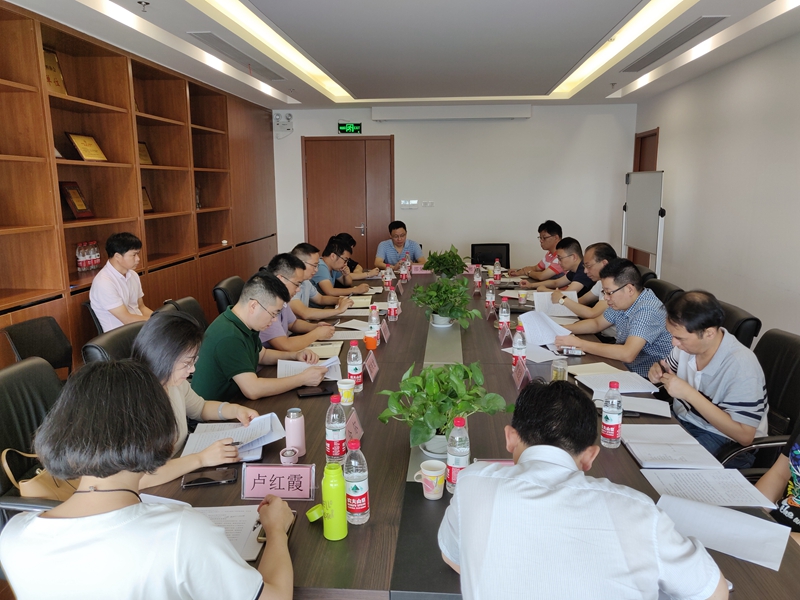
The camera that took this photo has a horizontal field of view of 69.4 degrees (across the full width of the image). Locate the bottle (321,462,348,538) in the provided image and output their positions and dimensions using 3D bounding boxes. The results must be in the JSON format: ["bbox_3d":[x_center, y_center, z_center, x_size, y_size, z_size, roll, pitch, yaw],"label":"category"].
[{"bbox_3d":[-0.161,0.508,1.453,0.065,0.203,0.065,1,11,5],"label":"bottle"}]

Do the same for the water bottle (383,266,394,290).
[{"bbox_3d":[-0.107,-0.195,5.090,0.066,0.232,0.066,1,11,5],"label":"water bottle"}]

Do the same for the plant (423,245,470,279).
[{"bbox_3d":[0.440,-0.345,5.379,0.430,0.335,0.400,1,11,5],"label":"plant"}]

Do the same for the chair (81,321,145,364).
[{"bbox_3d":[-0.836,0.644,2.327,0.620,1.095,0.580,1,11,5],"label":"chair"}]

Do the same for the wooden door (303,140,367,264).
[{"bbox_3d":[-0.922,-1.159,8.422,0.920,2.325,0.080,1,11,5],"label":"wooden door"}]

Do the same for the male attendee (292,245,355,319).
[{"bbox_3d":[-0.575,0.210,4.028,0.700,1.240,0.540,1,11,3],"label":"male attendee"}]

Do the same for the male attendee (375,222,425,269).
[{"bbox_3d":[0.004,-0.243,6.352,0.580,1.215,0.680,0,11,2],"label":"male attendee"}]

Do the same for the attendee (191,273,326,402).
[{"bbox_3d":[-0.629,0.476,2.694,0.700,1.240,0.540,1,11,3],"label":"attendee"}]

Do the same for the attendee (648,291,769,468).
[{"bbox_3d":[1.258,0.566,2.507,0.680,1.240,0.530,-2,11,-7],"label":"attendee"}]

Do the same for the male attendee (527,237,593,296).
[{"bbox_3d":[1.406,0.045,5.029,0.740,1.165,0.560,1,11,3],"label":"male attendee"}]

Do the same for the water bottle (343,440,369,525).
[{"bbox_3d":[-0.117,0.500,1.604,0.066,0.232,0.066,1,11,5],"label":"water bottle"}]

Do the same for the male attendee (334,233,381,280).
[{"bbox_3d":[-0.480,-0.087,5.913,0.660,1.200,0.500,0,11,0],"label":"male attendee"}]

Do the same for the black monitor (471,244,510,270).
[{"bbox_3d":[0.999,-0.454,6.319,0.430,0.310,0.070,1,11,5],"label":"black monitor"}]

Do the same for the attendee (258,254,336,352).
[{"bbox_3d":[-0.698,0.341,3.633,0.680,1.255,0.530,1,11,5],"label":"attendee"}]

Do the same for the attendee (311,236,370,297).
[{"bbox_3d":[-0.547,0.050,5.179,0.660,1.220,0.520,1,11,5],"label":"attendee"}]

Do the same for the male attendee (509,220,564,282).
[{"bbox_3d":[1.422,-0.147,5.726,0.750,1.270,0.560,0,11,2],"label":"male attendee"}]

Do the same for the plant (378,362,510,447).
[{"bbox_3d":[0.155,0.373,2.037,0.470,0.320,0.400,1,11,5],"label":"plant"}]

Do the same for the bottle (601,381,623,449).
[{"bbox_3d":[0.762,0.407,2.056,0.066,0.232,0.066,1,11,5],"label":"bottle"}]

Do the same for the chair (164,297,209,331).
[{"bbox_3d":[-0.831,0.557,2.951,0.660,1.100,0.620,0,11,2],"label":"chair"}]

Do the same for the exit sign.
[{"bbox_3d":[-0.704,-2.434,8.212,0.340,0.150,0.030,1,11,5],"label":"exit sign"}]

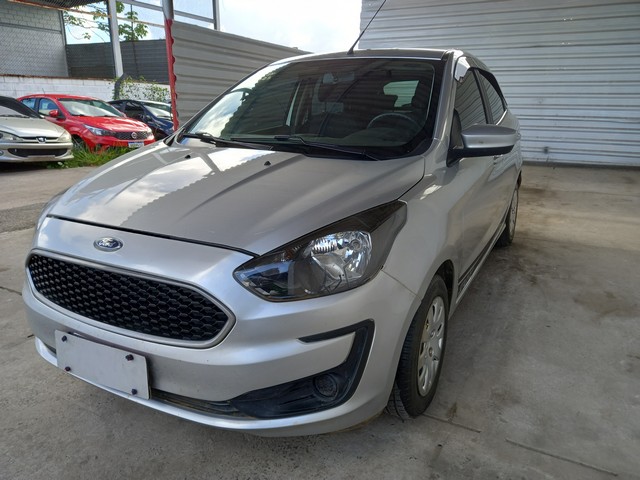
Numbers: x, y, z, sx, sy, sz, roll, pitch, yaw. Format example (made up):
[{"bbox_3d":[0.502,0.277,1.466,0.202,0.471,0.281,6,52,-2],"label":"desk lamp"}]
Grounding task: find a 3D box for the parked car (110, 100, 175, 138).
[{"bbox_3d":[-5.070,-3.470,14.050,4.050,1.480,1.710,9,18,26],"label":"parked car"}]

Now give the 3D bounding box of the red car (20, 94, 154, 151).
[{"bbox_3d":[-5.605,-2.619,10.818,4.000,1.500,1.730,10,19,30],"label":"red car"}]

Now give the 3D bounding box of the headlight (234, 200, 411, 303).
[{"bbox_3d":[0.032,0.025,1.333,0.350,0.210,0.480,9,19,27],"label":"headlight"}]

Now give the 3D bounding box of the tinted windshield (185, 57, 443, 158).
[{"bbox_3d":[-0.043,-0.685,2.261,1.340,0.112,0.921,9,50,27],"label":"tinted windshield"}]

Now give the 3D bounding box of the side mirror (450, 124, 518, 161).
[{"bbox_3d":[0.684,-0.398,1.944,0.250,0.170,0.180,9,19,27],"label":"side mirror"}]

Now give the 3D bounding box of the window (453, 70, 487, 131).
[{"bbox_3d":[0.710,-0.699,2.256,0.060,0.380,0.880,-13,8,31],"label":"window"}]

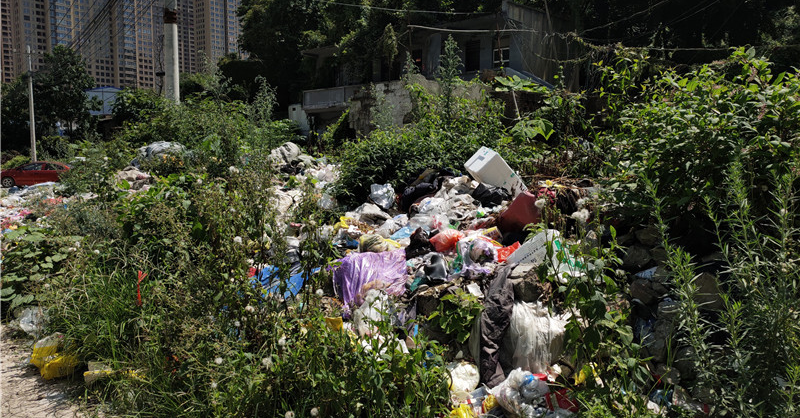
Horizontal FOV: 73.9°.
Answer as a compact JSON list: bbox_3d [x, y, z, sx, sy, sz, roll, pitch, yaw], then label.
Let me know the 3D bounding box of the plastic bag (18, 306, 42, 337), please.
[{"bbox_3d":[-3.293,1.001,4.750,0.190,0.200,0.180,-3,6,-35],"label":"plastic bag"}]

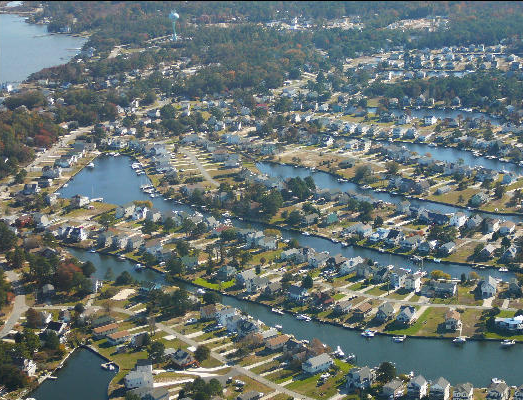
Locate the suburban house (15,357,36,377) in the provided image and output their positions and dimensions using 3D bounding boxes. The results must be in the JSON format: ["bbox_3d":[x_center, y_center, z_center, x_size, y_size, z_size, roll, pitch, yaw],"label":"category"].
[{"bbox_3d":[-131.800,94.040,708.800,7.390,6.790,6.960,7,18,24],"label":"suburban house"}]

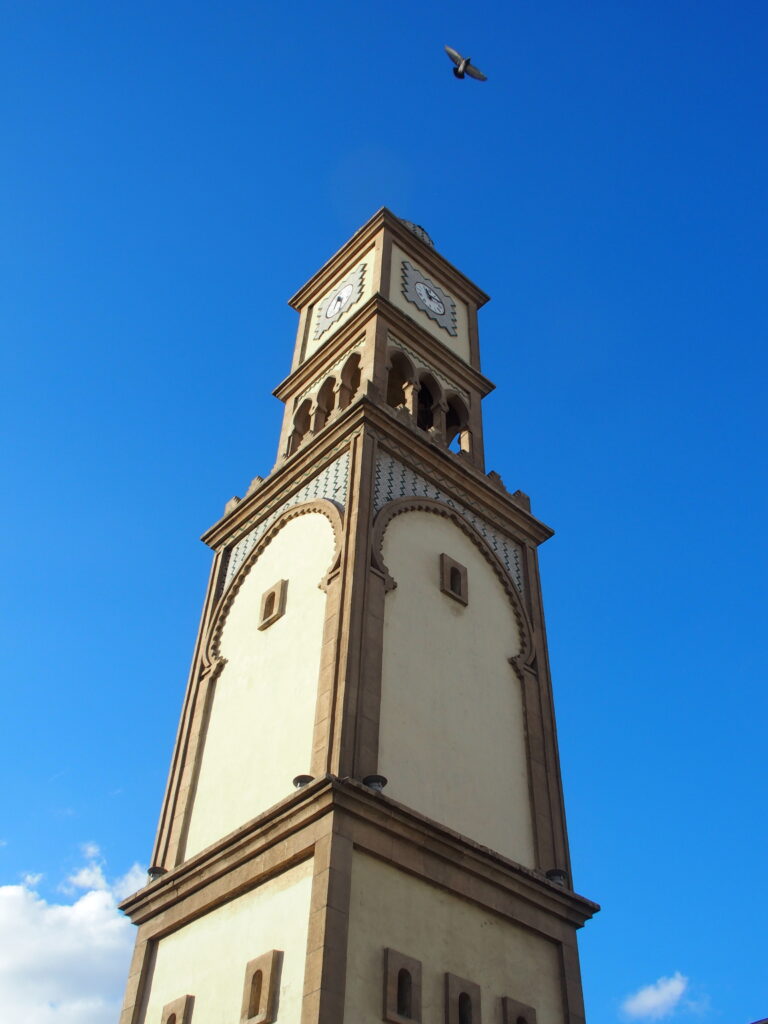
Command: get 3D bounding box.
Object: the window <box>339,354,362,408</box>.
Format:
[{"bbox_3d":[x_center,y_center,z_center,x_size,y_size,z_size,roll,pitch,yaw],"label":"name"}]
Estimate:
[{"bbox_3d":[-0.649,-2.657,21.941,0.300,2.070,0.720,34,-53,-27],"label":"window"}]

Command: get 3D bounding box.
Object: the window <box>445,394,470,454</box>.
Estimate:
[{"bbox_3d":[1.554,-1.822,22.530,0.743,2.160,0.300,34,-53,-27],"label":"window"}]

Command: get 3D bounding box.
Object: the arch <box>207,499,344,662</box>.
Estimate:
[{"bbox_3d":[-1.881,1.055,18.291,0.300,2.745,3.960,34,-53,-27],"label":"arch"}]

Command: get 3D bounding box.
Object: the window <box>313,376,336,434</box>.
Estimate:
[{"bbox_3d":[-1.205,-2.195,22.355,0.300,2.070,0.720,34,-53,-27],"label":"window"}]

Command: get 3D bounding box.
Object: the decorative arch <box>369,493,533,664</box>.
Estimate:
[{"bbox_3d":[1.229,0.980,18.076,3.960,2.745,0.300,34,-53,-27],"label":"decorative arch"}]

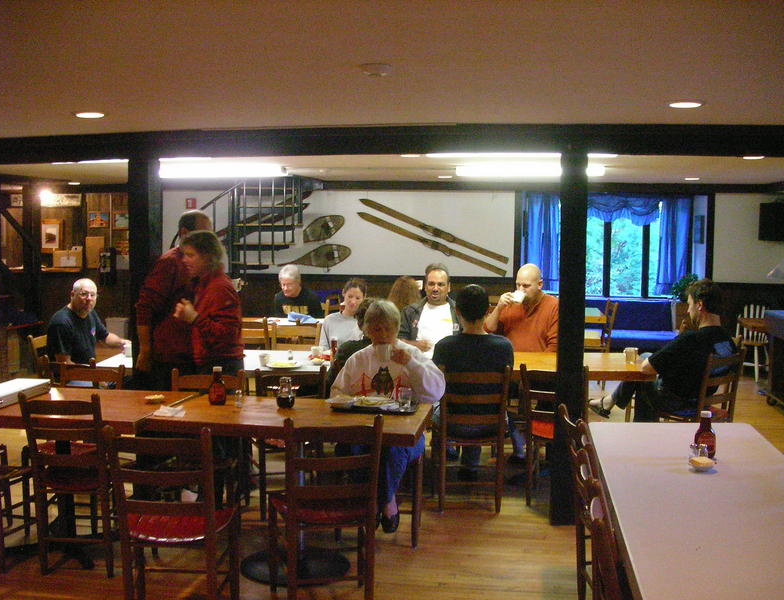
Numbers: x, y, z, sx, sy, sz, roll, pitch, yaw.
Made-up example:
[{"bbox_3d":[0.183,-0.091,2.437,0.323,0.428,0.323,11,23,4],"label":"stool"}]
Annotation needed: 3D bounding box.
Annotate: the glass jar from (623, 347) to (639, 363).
[{"bbox_3d":[1.673,0.378,6.142,0.098,0.105,0.098,1,5,10],"label":"glass jar"}]

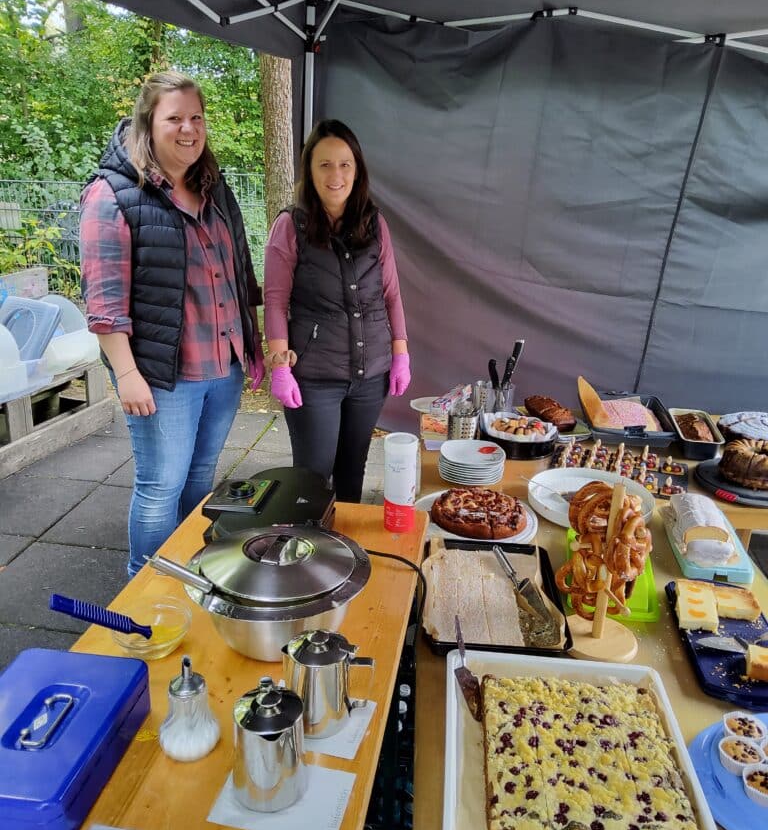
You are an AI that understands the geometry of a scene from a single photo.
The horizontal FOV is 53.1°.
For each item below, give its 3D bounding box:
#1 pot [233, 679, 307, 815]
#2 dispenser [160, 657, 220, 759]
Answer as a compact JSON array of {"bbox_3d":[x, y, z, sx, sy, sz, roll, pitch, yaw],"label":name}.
[{"bbox_3d":[-0.141,0.386,0.939,0.090,0.132,0.125,-2,21,-12],"label":"pot"},{"bbox_3d":[-0.249,0.364,0.979,0.074,0.137,0.074,-2,21,-12],"label":"dispenser"}]

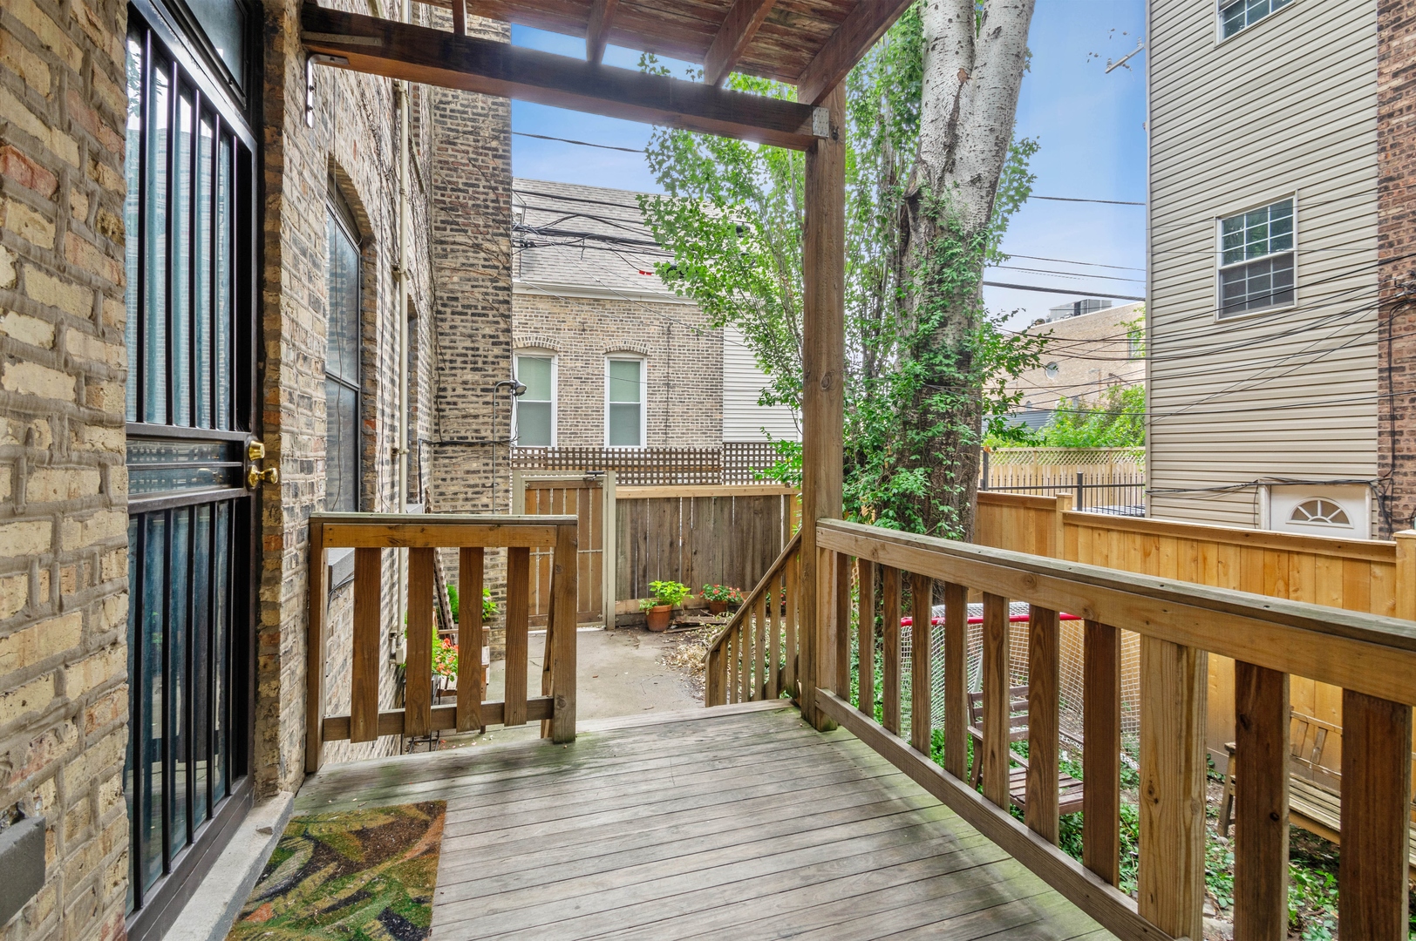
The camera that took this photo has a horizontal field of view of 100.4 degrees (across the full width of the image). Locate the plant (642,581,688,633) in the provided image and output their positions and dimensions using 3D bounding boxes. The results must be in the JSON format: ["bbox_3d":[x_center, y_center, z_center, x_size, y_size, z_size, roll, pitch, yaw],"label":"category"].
[{"bbox_3d":[-0.556,1.740,7.600,0.600,0.680,0.540,0,1,-20],"label":"plant"}]

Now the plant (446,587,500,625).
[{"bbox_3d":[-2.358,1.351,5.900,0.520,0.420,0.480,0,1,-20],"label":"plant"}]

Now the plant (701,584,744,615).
[{"bbox_3d":[0.210,1.749,8.000,0.600,0.440,0.520,0,1,-20],"label":"plant"}]

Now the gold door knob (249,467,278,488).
[{"bbox_3d":[-1.407,0.021,1.865,0.068,0.069,0.068,0,1,-20],"label":"gold door knob"}]

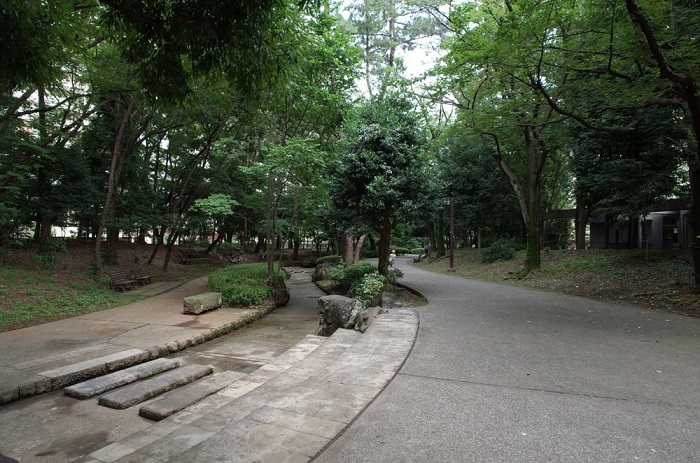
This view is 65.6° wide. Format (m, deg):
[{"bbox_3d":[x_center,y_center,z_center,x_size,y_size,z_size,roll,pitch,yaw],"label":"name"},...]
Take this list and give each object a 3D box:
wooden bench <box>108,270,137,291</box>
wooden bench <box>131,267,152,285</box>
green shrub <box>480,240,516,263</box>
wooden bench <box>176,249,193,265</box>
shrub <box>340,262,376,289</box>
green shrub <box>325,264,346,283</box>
[{"bbox_3d":[-9.635,2.105,23.000,0.600,0.760,1.500,0,-2,5],"label":"wooden bench"},{"bbox_3d":[-9.866,2.106,25.700,0.600,0.760,1.500,0,-2,5],"label":"wooden bench"},{"bbox_3d":[9.297,1.189,34.000,2.000,1.450,2.200,0,-2,0],"label":"green shrub"},{"bbox_3d":[-9.934,1.526,32.500,0.600,0.760,1.500,0,-2,9],"label":"wooden bench"},{"bbox_3d":[0.316,1.674,20.200,1.300,1.000,1.350,0,-2,0],"label":"shrub"},{"bbox_3d":[-0.614,1.779,23.000,1.000,0.800,1.000,0,-2,0],"label":"green shrub"}]

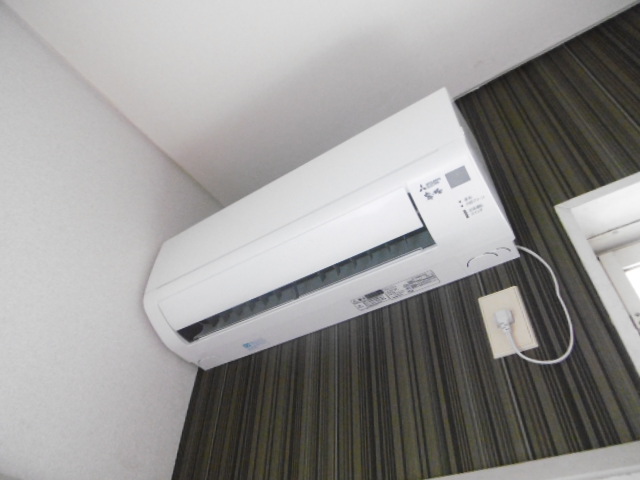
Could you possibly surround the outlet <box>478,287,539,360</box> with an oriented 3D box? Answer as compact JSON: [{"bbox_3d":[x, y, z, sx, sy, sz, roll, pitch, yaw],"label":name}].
[{"bbox_3d":[0.312,0.137,0.740,0.071,0.121,0.012,-25,-51,24],"label":"outlet"}]

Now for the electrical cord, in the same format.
[{"bbox_3d":[0.336,0.096,0.727,0.108,0.235,0.042,-25,-51,24],"label":"electrical cord"}]

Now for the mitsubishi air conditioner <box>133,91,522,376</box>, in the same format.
[{"bbox_3d":[-0.023,0.016,0.998,0.800,0.280,0.236,-25,-51,24],"label":"mitsubishi air conditioner"}]

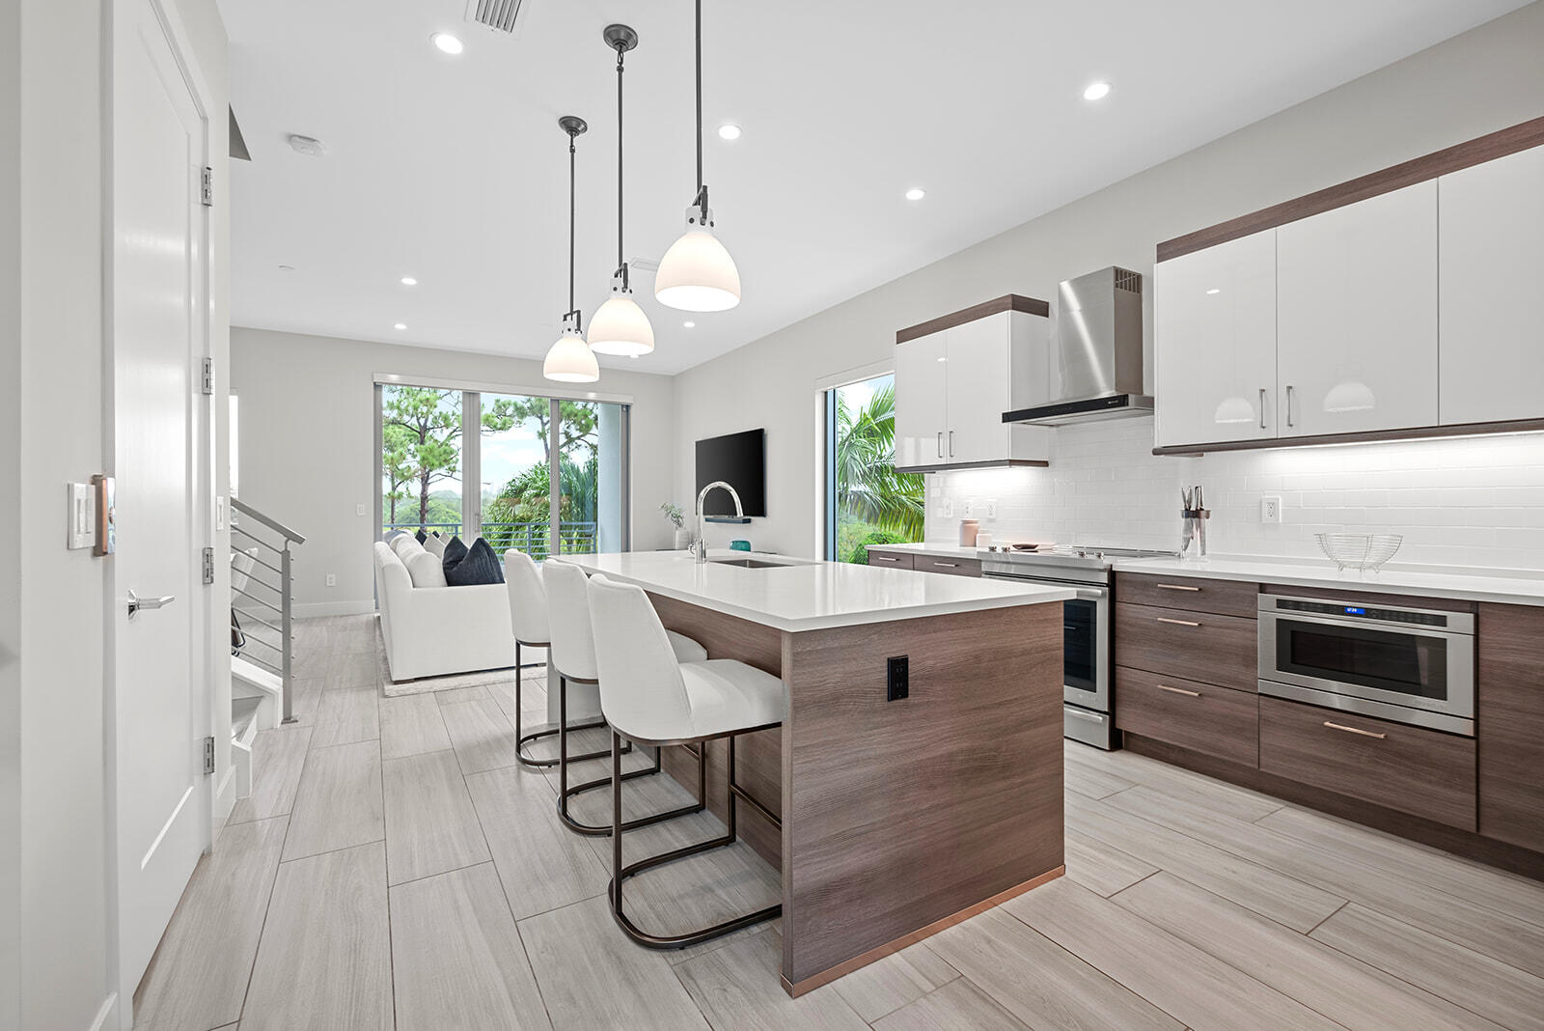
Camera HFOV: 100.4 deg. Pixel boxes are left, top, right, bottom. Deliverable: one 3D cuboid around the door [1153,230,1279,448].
[{"bbox_3d":[2.091,-0.805,3.050,0.023,0.930,0.509,0,0,-32],"label":"door"}]

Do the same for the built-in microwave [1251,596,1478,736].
[{"bbox_3d":[2.380,0.527,2.513,0.560,0.408,0.601,0,0,-32],"label":"built-in microwave"}]

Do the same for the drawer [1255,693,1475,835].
[{"bbox_3d":[2.337,0.878,2.470,0.500,0.302,0.602,0,1,-31],"label":"drawer"}]

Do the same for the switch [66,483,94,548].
[{"bbox_3d":[-1.295,0.003,1.212,0.009,0.119,0.118,0,0,-32],"label":"switch"}]

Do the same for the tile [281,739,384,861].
[{"bbox_3d":[-1.825,1.161,2.728,0.302,0.010,1.179,0,1,-32],"label":"tile"}]

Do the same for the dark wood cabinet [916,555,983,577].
[{"bbox_3d":[1.373,0.711,4.235,0.620,0.892,0.607,0,1,-32],"label":"dark wood cabinet"}]

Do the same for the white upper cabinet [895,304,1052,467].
[{"bbox_3d":[1.374,-0.835,4.535,0.372,1.058,1.020,0,0,-32],"label":"white upper cabinet"}]

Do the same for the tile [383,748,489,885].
[{"bbox_3d":[-1.390,1.167,2.605,0.302,0.010,1.206,0,0,-32],"label":"tile"}]

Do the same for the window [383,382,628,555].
[{"bbox_3d":[-3.304,-0.212,8.300,3.100,2.675,0.120,0,0,-32],"label":"window"}]

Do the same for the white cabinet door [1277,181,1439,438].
[{"bbox_3d":[2.361,-0.801,2.619,0.023,0.927,0.505,0,0,-32],"label":"white cabinet door"}]

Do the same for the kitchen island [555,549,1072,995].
[{"bbox_3d":[-0.112,0.700,2.873,1.143,0.925,2.425,0,1,-32],"label":"kitchen island"}]

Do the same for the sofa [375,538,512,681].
[{"bbox_3d":[-2.950,0.678,5.884,1.100,0.855,3.210,0,1,-32],"label":"sofa"}]

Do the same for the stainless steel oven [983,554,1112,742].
[{"bbox_3d":[1.704,0.696,3.622,0.710,0.937,0.762,0,1,-32],"label":"stainless steel oven"}]

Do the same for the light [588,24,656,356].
[{"bbox_3d":[-0.602,-1.288,2.568,0.258,1.227,0.258,0,1,-32],"label":"light"}]

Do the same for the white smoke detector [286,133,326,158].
[{"bbox_3d":[-2.416,-1.924,3.348,0.152,0.046,0.152,0,1,-32],"label":"white smoke detector"}]

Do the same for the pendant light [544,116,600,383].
[{"bbox_3d":[-0.977,-1.299,3.154,0.258,1.220,0.258,0,1,-32],"label":"pendant light"}]

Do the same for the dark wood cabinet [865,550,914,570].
[{"bbox_3d":[1.089,0.706,4.688,0.620,0.892,0.463,0,1,-32],"label":"dark wood cabinet"}]

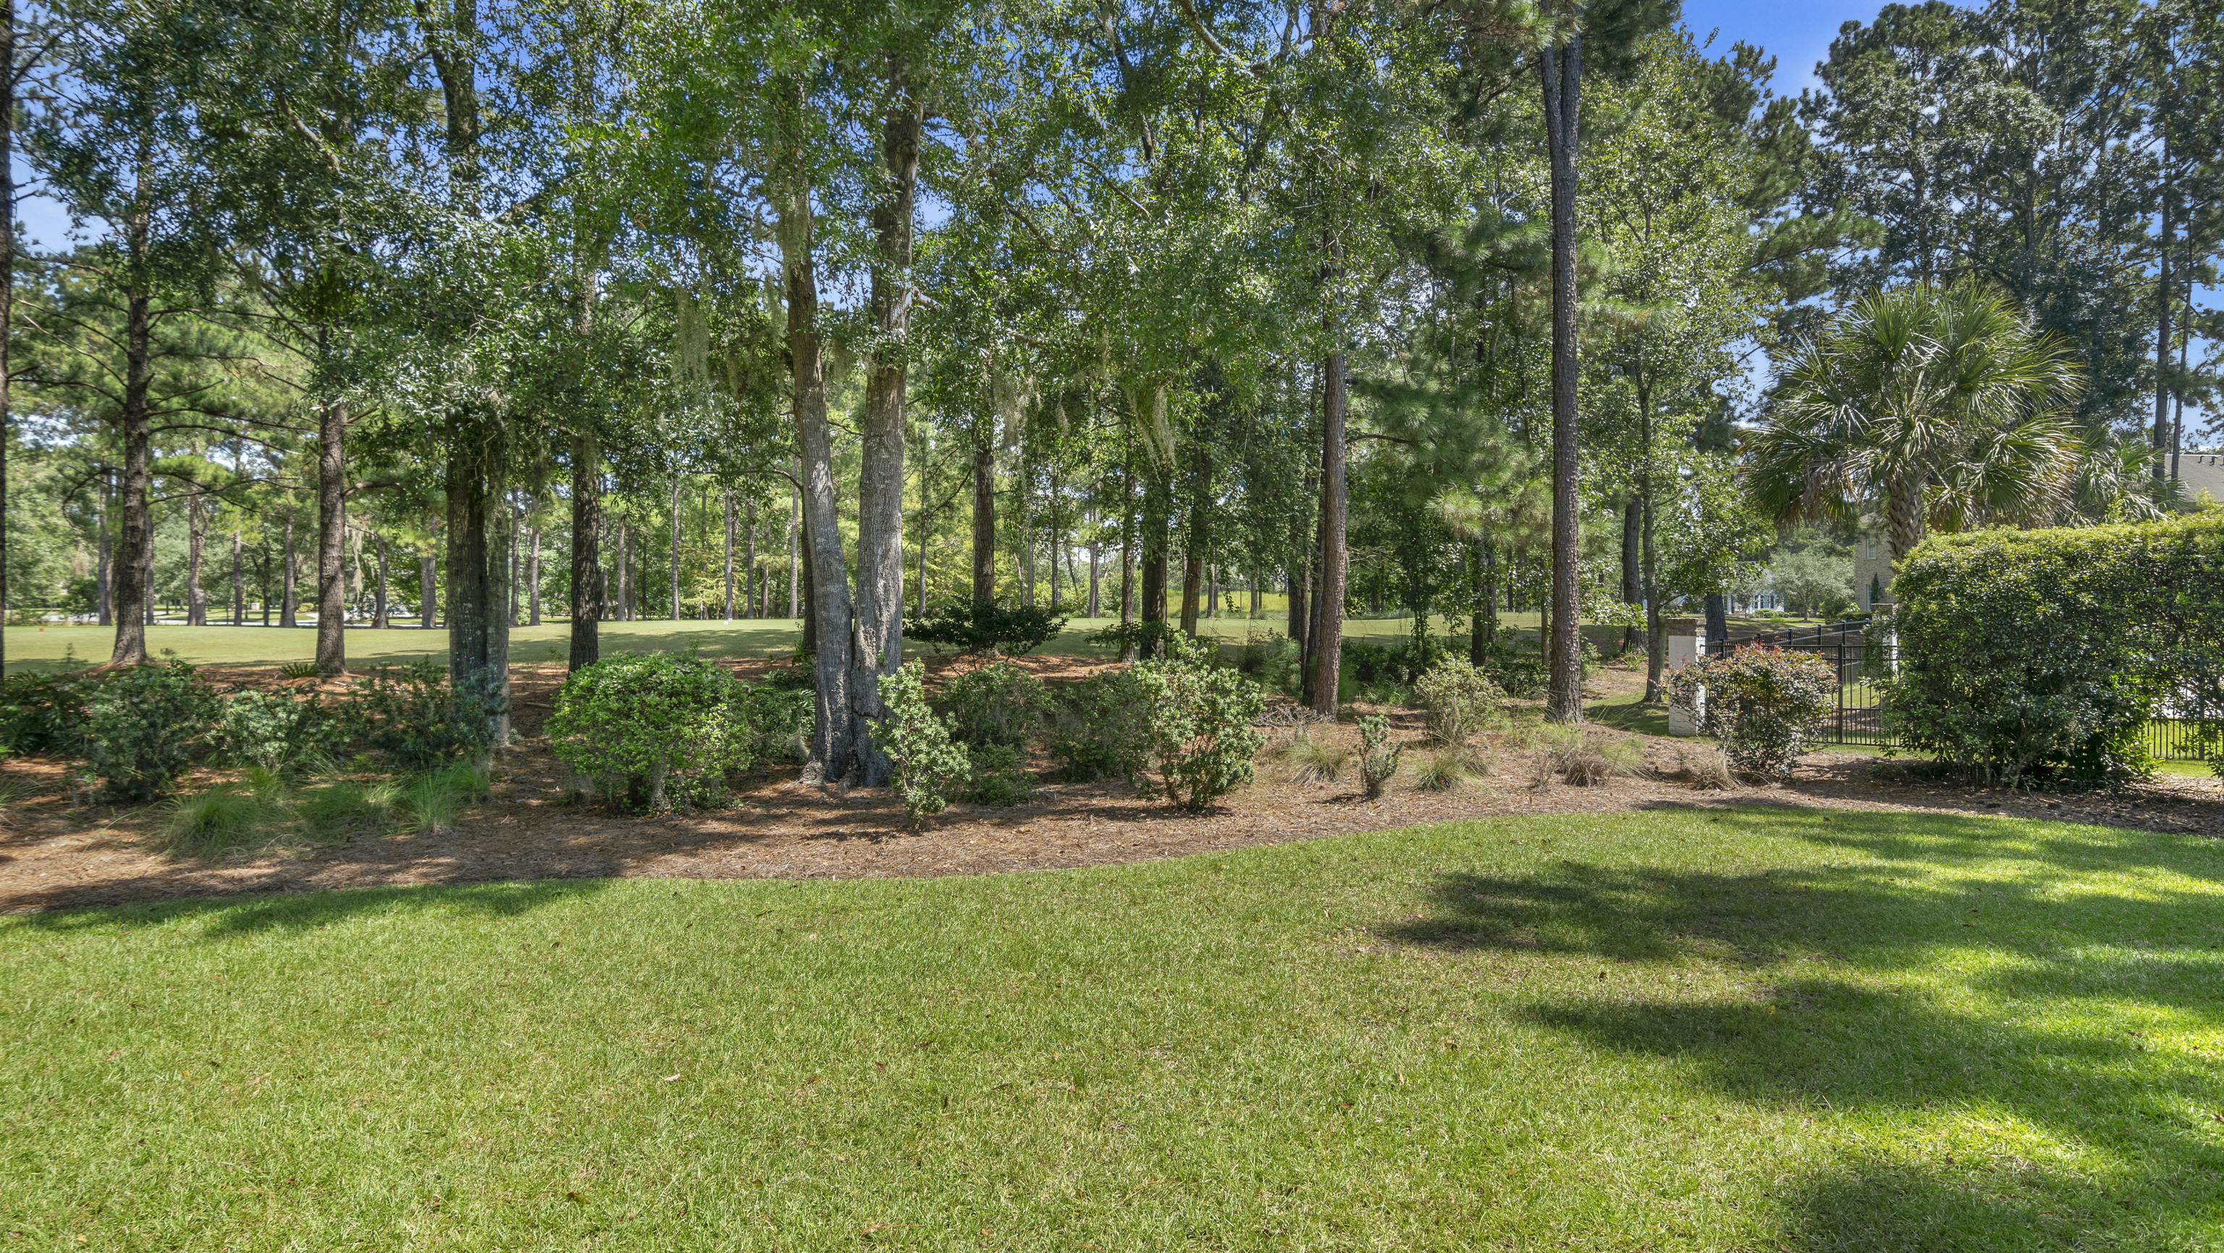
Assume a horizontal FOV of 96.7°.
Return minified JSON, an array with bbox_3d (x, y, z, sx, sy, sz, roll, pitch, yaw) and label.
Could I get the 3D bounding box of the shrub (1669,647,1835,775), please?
[{"bbox_3d":[6.301,0.844,9.700,1.480,1.279,1.380,0,0,0],"label":"shrub"}]

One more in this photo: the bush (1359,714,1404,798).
[{"bbox_3d":[2.513,1.204,9.250,0.420,0.780,0.400,0,0,15],"label":"bush"}]

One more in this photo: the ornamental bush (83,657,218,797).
[{"bbox_3d":[-8.863,0.952,9.100,1.000,1.270,1.000,0,0,-44],"label":"ornamental bush"}]

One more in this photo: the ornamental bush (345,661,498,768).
[{"bbox_3d":[-7.319,0.951,10.500,1.420,1.126,1.250,0,0,0],"label":"ornamental bush"}]

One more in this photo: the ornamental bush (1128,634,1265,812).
[{"bbox_3d":[0.745,0.844,8.650,1.200,1.540,1.100,0,0,5],"label":"ornamental bush"}]

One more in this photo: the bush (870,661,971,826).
[{"bbox_3d":[-1.530,0.944,7.950,0.800,1.330,0.700,0,0,-11],"label":"bush"}]

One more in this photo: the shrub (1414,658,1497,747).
[{"bbox_3d":[4.018,0.887,11.600,0.980,1.040,0.930,0,0,0],"label":"shrub"}]

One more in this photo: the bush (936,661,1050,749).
[{"bbox_3d":[-1.216,0.853,10.100,1.170,0.959,1.050,0,0,0],"label":"bush"}]

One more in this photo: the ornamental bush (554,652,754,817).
[{"bbox_3d":[-3.748,0.865,8.000,1.520,1.280,1.380,0,0,0],"label":"ornamental bush"}]

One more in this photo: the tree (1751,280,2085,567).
[{"bbox_3d":[13.868,-2.300,17.000,4.500,7.100,4.500,0,0,39],"label":"tree"}]

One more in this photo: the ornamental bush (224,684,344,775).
[{"bbox_3d":[-8.563,1.076,10.200,1.120,0.897,1.000,0,0,0],"label":"ornamental bush"}]

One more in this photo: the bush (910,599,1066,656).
[{"bbox_3d":[-2.231,0.046,17.500,2.850,1.020,2.300,0,0,-7],"label":"bush"}]

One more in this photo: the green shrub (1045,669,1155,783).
[{"bbox_3d":[-0.132,1.011,10.000,1.150,1.160,1.050,0,0,-1],"label":"green shrub"}]

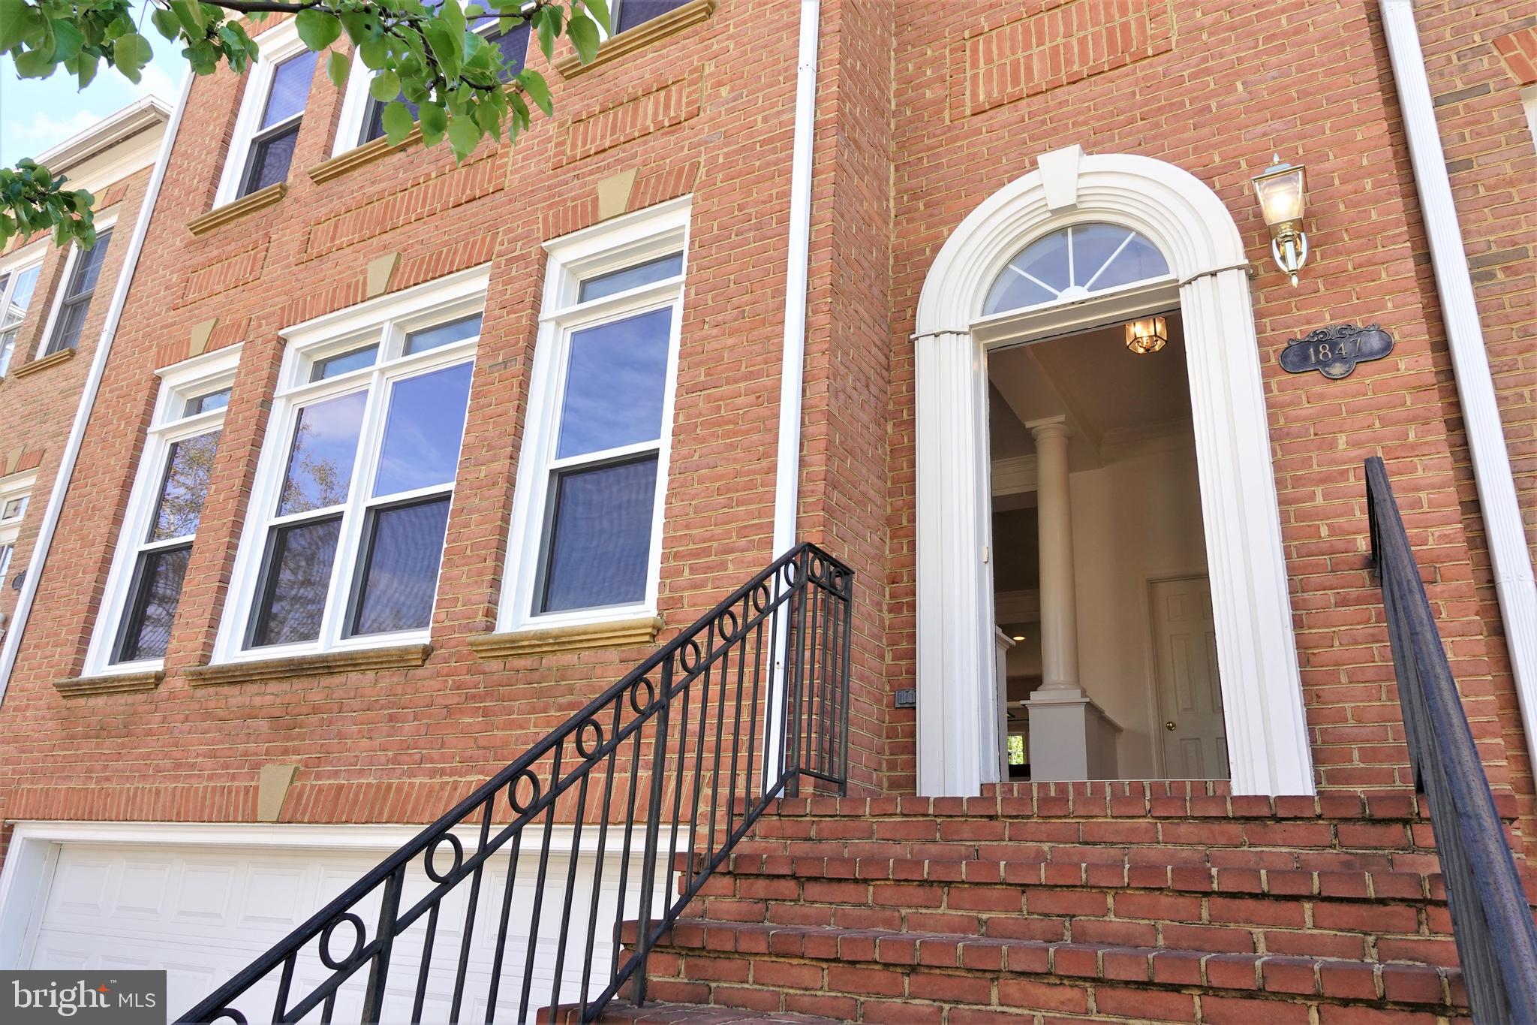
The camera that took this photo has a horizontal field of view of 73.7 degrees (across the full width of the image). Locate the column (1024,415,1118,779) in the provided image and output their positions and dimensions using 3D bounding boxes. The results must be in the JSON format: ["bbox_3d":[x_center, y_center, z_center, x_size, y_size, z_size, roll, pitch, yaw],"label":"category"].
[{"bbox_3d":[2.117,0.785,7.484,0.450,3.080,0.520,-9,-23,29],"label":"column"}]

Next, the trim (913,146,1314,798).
[{"bbox_3d":[1.315,-0.257,4.327,1.460,3.020,0.250,-9,-23,29],"label":"trim"}]

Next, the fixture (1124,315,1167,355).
[{"bbox_3d":[2.421,-1.176,6.569,0.240,0.310,0.240,-9,-23,29],"label":"fixture"}]

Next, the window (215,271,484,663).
[{"bbox_3d":[-2.379,-0.256,5.947,1.860,2.190,0.150,-9,-23,29],"label":"window"}]

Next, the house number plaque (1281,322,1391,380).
[{"bbox_3d":[2.185,-0.623,3.949,0.390,0.235,0.025,-9,-23,29],"label":"house number plaque"}]

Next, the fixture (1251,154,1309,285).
[{"bbox_3d":[2.066,-1.159,4.091,0.200,0.610,0.260,-9,-23,29],"label":"fixture"}]

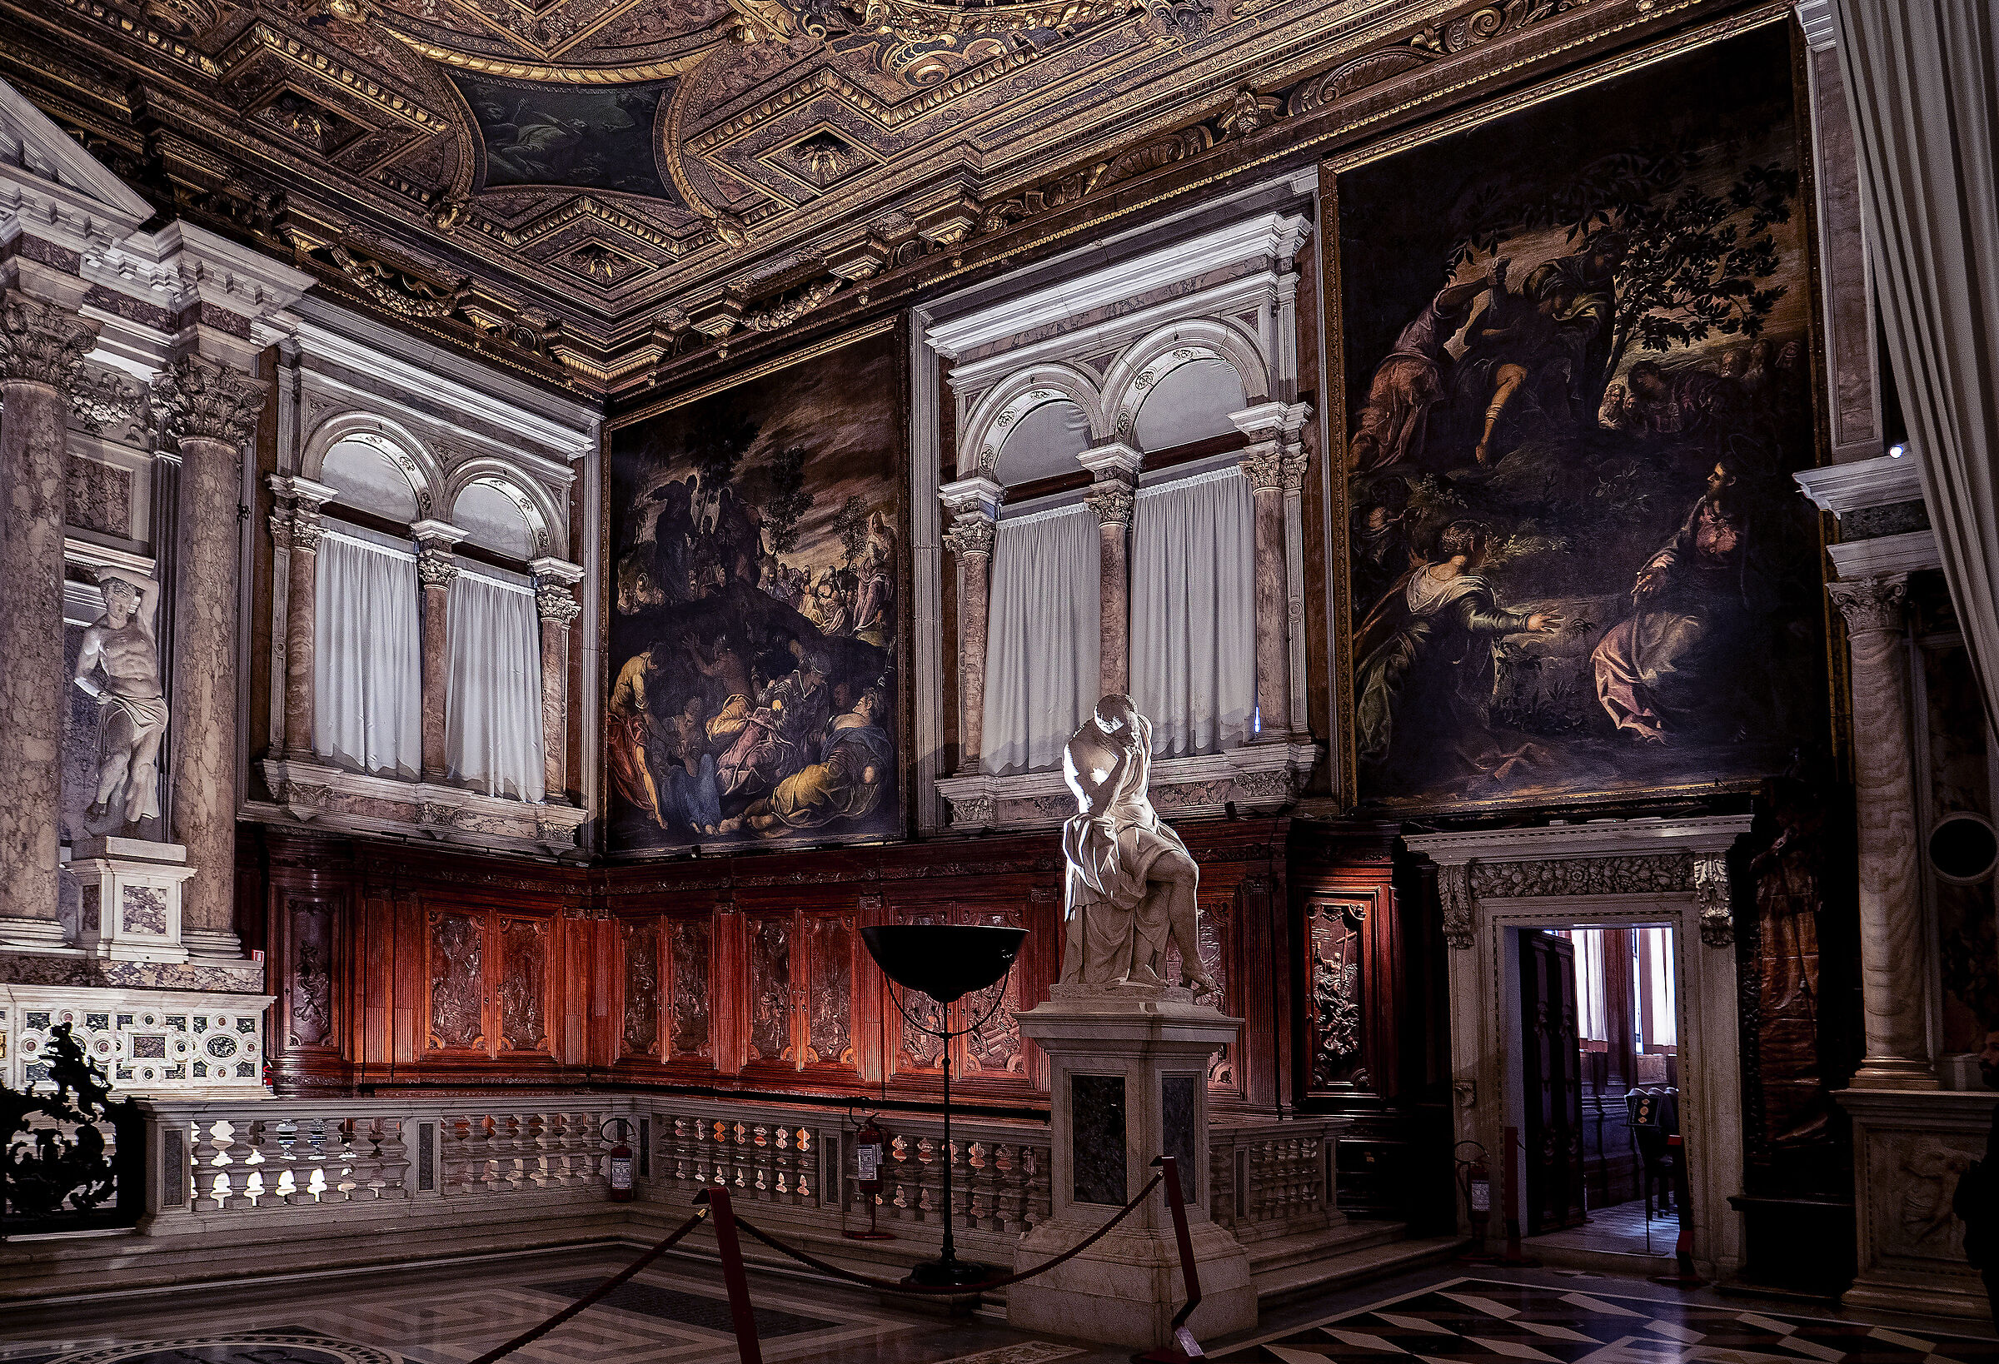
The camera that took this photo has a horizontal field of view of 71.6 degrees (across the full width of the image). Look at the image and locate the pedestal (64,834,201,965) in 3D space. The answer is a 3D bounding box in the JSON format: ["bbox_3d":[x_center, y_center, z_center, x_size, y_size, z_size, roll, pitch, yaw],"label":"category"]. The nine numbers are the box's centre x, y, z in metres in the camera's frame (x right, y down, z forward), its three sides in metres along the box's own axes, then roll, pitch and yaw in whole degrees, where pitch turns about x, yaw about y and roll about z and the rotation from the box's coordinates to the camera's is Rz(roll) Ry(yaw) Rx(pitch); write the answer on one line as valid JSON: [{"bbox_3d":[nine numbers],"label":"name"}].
[{"bbox_3d":[-7.782,1.937,12.500,0.820,1.100,0.760,-7,-9,37],"label":"pedestal"}]

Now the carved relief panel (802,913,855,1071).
[{"bbox_3d":[-1.710,3.115,13.925,0.698,1.500,0.100,-8,-16,35],"label":"carved relief panel"}]

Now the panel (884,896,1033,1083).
[{"bbox_3d":[-0.388,2.941,12.988,1.733,1.641,0.100,-8,-16,35],"label":"panel"}]

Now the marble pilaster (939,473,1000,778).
[{"bbox_3d":[-0.296,-0.592,14.200,0.450,3.060,0.450,-5,-7,36],"label":"marble pilaster"}]

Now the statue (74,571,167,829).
[{"bbox_3d":[-8.081,0.180,12.750,0.500,2.340,0.640,-7,-9,37],"label":"statue"}]

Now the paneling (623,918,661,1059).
[{"bbox_3d":[-4.189,3.587,16.200,0.680,1.660,0.120,-5,-7,36],"label":"paneling"}]

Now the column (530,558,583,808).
[{"bbox_3d":[-5.398,-0.010,16.900,0.360,2.850,0.520,-7,-9,37],"label":"column"}]

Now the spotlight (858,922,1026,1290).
[{"bbox_3d":[-0.332,2.511,8.300,1.000,2.100,1.000,-1,-6,0],"label":"spotlight"}]

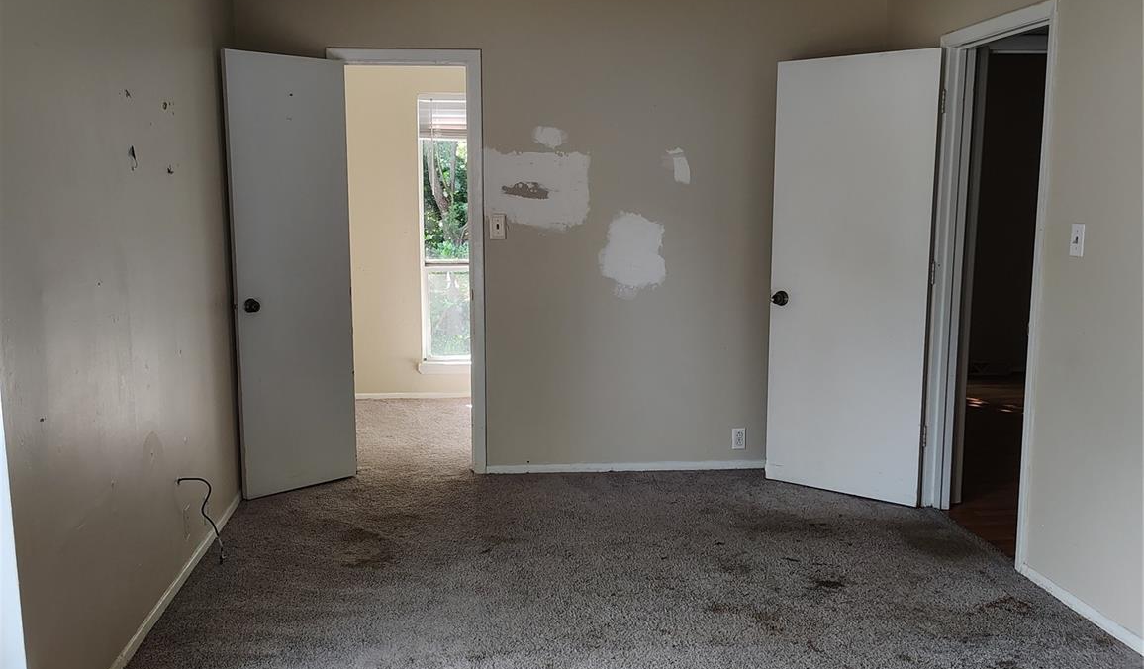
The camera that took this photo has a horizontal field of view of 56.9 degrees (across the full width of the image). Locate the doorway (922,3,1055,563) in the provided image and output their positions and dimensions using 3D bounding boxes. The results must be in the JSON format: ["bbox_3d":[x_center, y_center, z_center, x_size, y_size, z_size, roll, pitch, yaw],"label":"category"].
[{"bbox_3d":[1.713,-0.196,4.281,0.140,2.097,0.916,-1,8,-6],"label":"doorway"}]

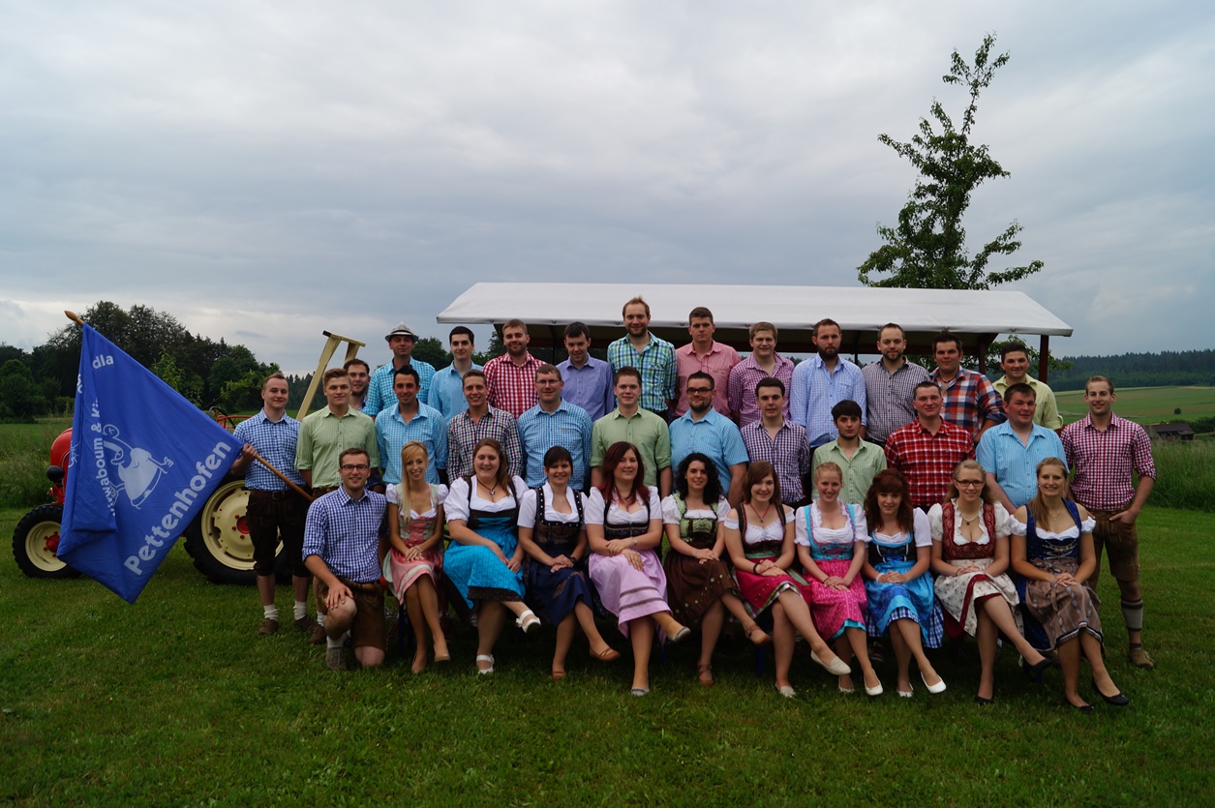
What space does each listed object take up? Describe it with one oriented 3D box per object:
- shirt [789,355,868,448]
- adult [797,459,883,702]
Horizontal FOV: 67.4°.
[{"bbox_3d":[1.503,-0.020,6.200,0.520,0.660,0.310,1,1,12],"label":"shirt"},{"bbox_3d":[1.343,0.966,5.330,0.500,1.213,0.800,1,1,4],"label":"adult"}]

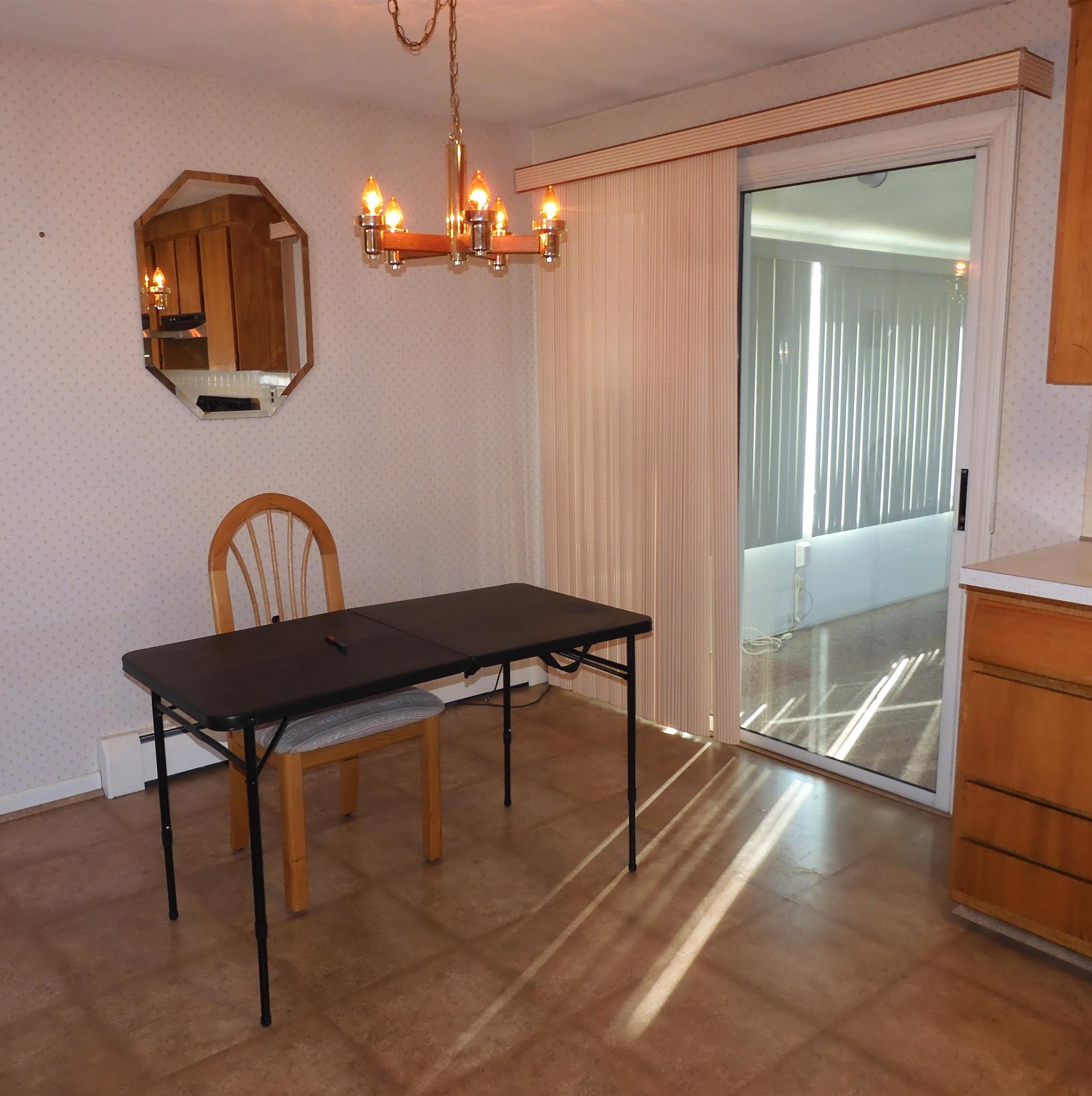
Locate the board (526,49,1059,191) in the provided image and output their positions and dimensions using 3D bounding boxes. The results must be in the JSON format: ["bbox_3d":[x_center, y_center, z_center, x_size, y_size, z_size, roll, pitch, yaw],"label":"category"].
[{"bbox_3d":[0.595,-1.329,3.311,0.172,0.092,1.993,-10,14,-39],"label":"board"}]

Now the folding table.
[{"bbox_3d":[-0.366,0.574,2.656,1.216,0.713,0.609,-9,13,-38],"label":"folding table"}]

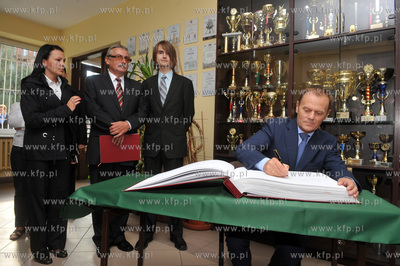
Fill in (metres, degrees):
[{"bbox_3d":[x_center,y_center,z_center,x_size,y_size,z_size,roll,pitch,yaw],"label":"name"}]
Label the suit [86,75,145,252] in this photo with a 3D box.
[{"bbox_3d":[-0.720,0.225,2.280,0.540,1.480,0.370,1,1,-28],"label":"suit"}]

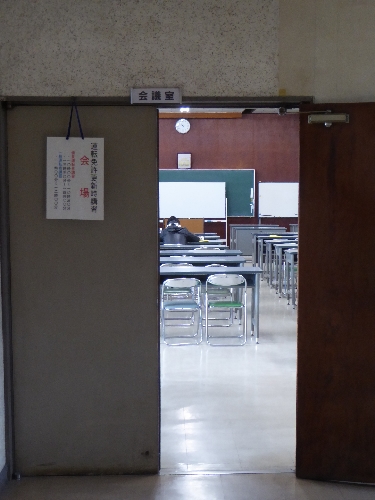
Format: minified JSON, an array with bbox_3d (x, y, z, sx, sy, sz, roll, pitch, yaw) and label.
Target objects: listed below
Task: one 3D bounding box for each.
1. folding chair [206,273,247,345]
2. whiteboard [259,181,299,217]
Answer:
[{"bbox_3d":[0.380,0.561,7.661,0.414,0.717,0.465,0,5,-1],"label":"folding chair"},{"bbox_3d":[2.392,-1.223,18.707,1.313,0.841,0.051,0,5,-1],"label":"whiteboard"}]

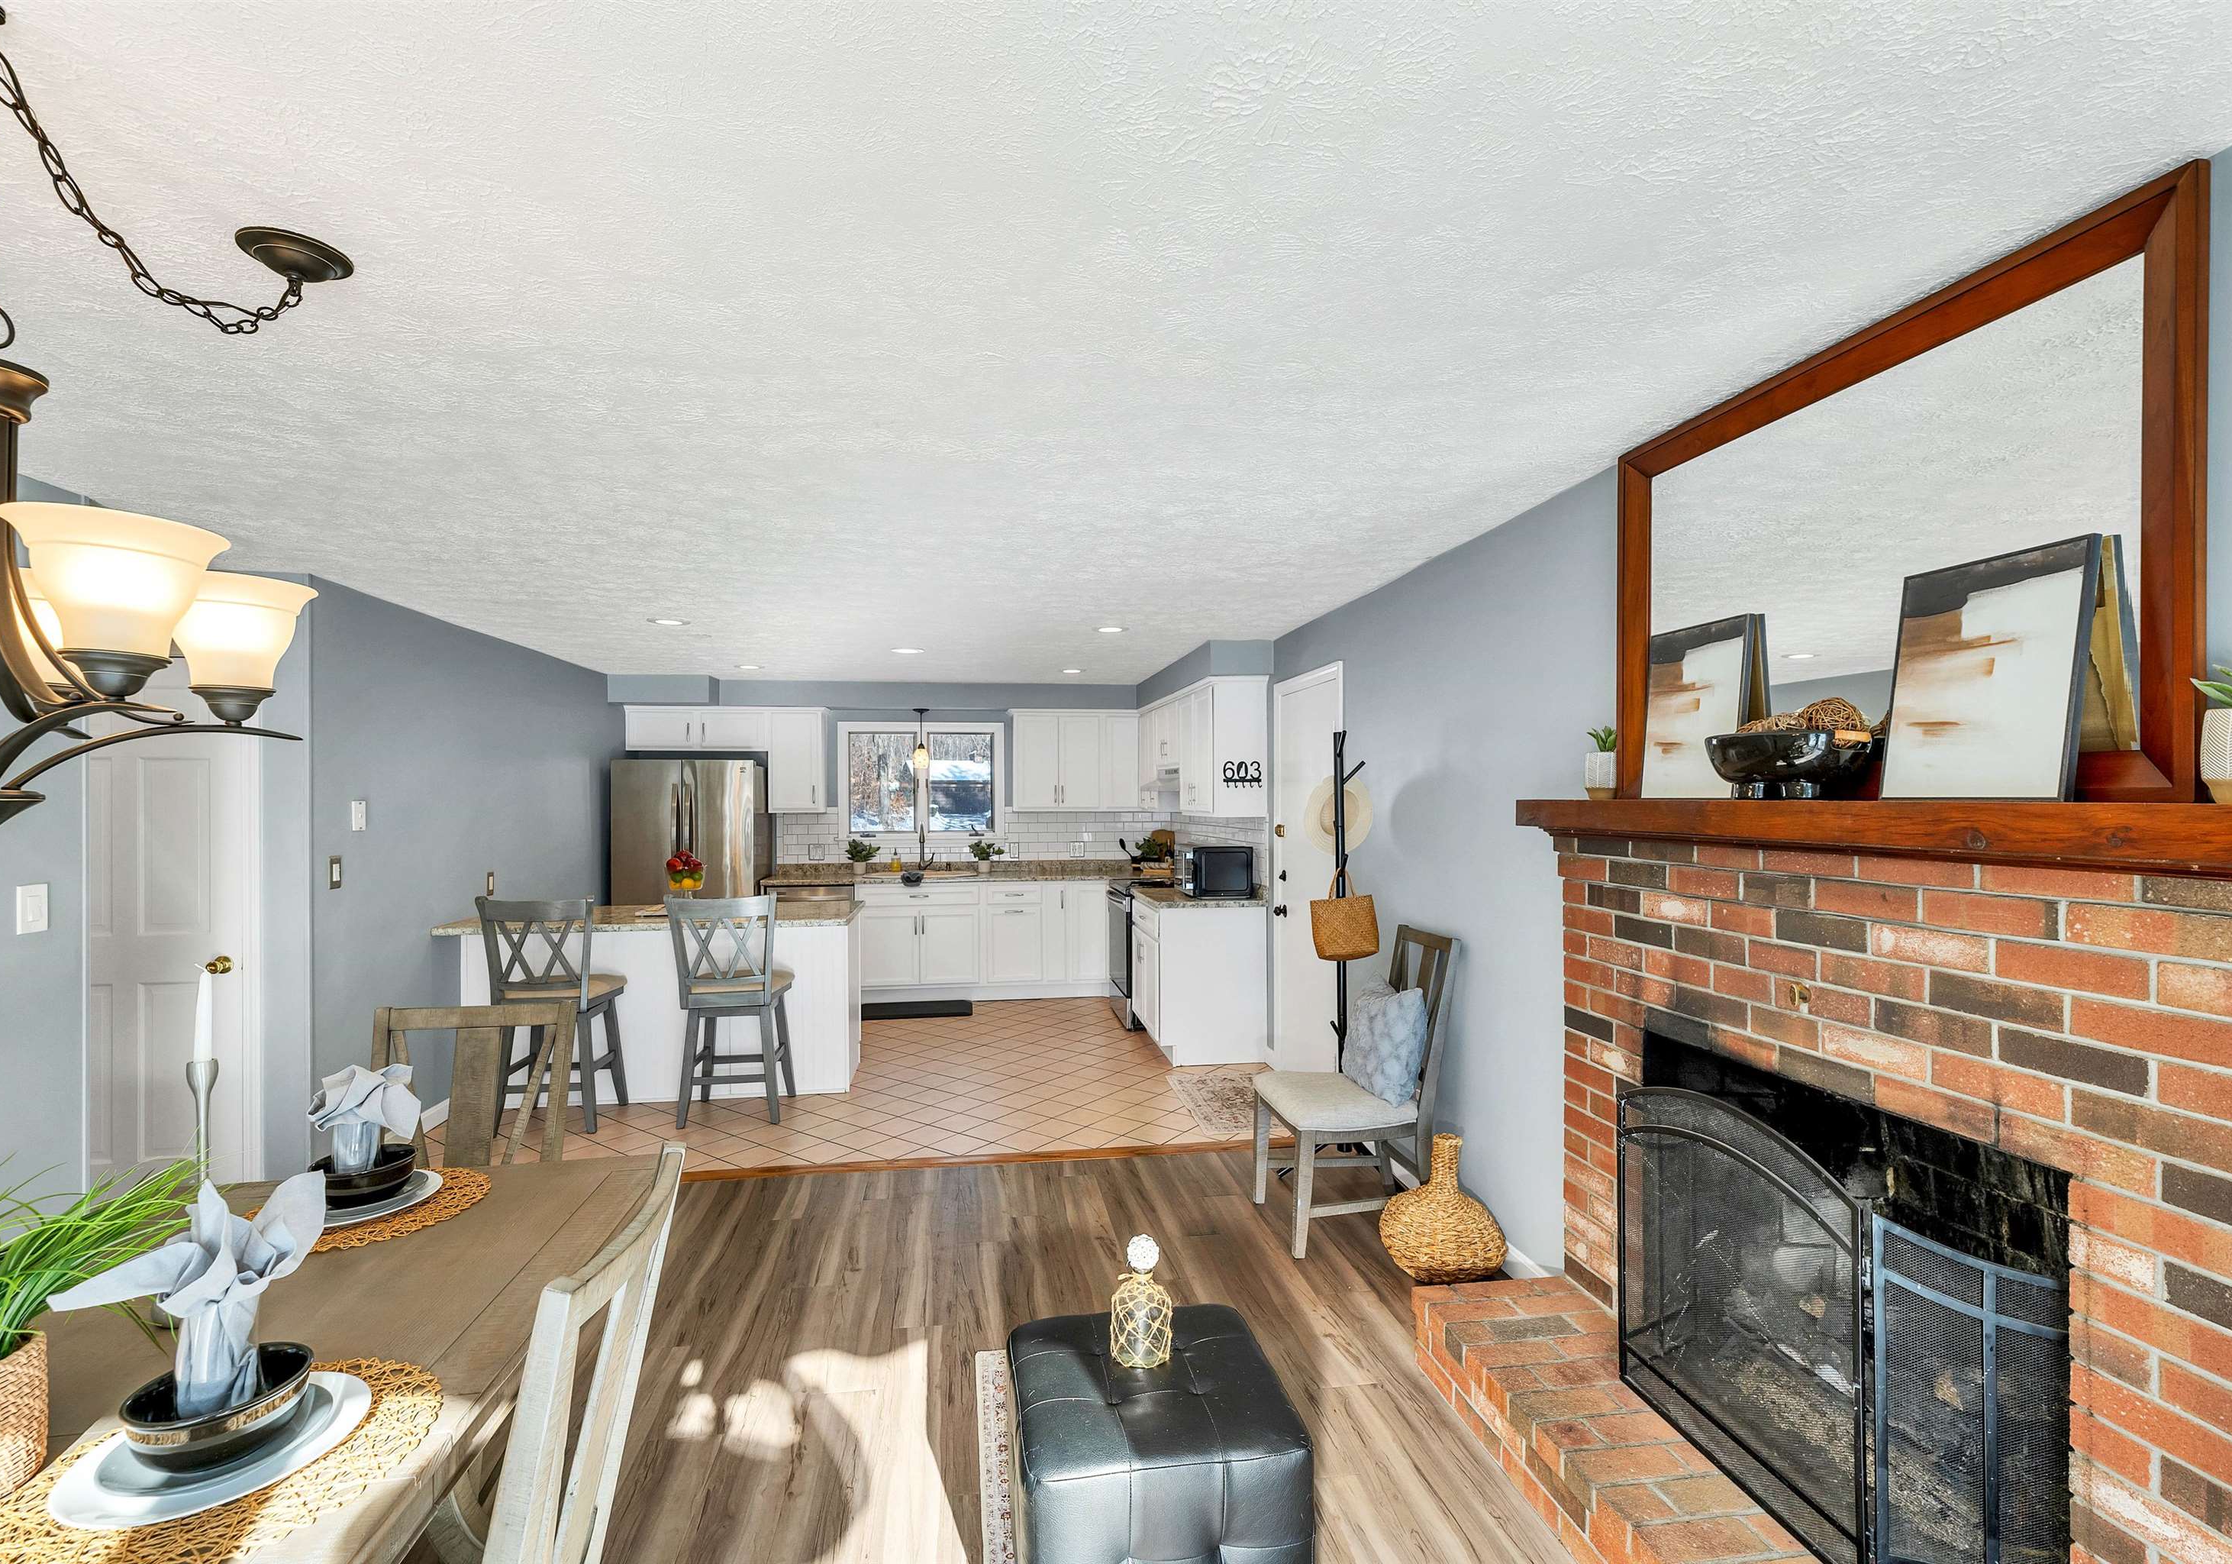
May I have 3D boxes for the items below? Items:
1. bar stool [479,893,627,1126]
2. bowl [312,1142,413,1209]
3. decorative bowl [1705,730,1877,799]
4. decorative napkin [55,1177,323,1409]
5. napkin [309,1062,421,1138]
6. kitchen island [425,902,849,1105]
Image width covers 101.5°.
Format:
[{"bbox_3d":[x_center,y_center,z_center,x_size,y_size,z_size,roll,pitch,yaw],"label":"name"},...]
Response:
[{"bbox_3d":[-2.583,1.051,4.232,0.495,1.075,0.550,0,-1,-9],"label":"bar stool"},{"bbox_3d":[-1.440,0.755,1.747,0.160,0.065,0.160,0,-1,0],"label":"bowl"},{"bbox_3d":[1.301,-0.023,1.756,0.255,0.125,0.265,0,-1,0],"label":"decorative bowl"},{"bbox_3d":[-1.084,0.612,1.082,0.250,0.280,0.200,1,-1,-44],"label":"decorative napkin"},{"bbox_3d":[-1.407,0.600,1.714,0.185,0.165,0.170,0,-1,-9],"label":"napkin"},{"bbox_3d":[-2.269,1.134,4.602,1.865,0.914,0.740,0,-1,-9],"label":"kitchen island"}]

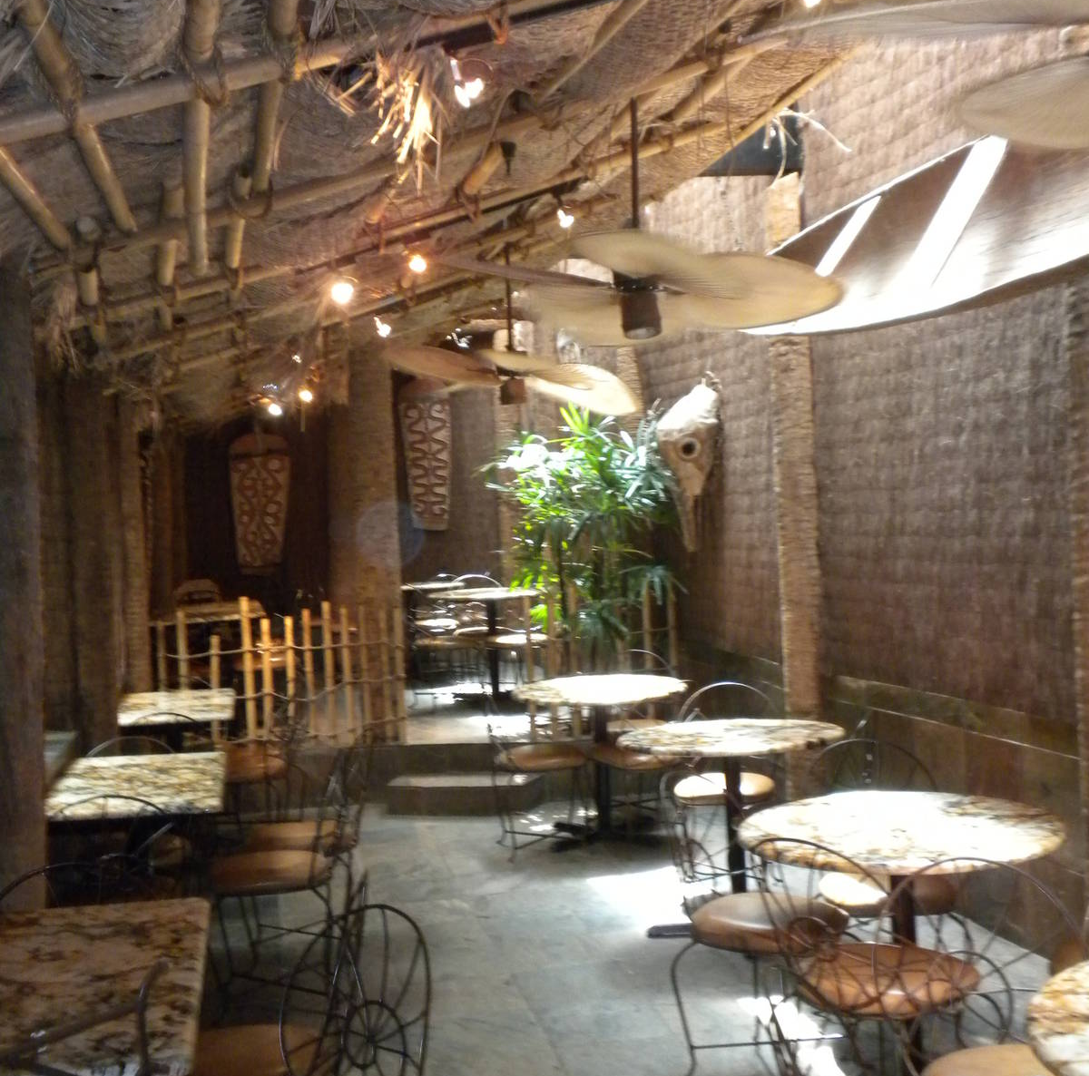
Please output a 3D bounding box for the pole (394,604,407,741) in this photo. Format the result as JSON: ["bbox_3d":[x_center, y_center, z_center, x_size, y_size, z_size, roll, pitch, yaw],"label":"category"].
[{"bbox_3d":[-0.823,0.777,8.911,0.045,0.794,0.045,-3,1,-12],"label":"pole"}]

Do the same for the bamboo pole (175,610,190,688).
[{"bbox_3d":[-2.050,0.811,8.839,0.045,0.803,0.045,-3,1,-12],"label":"bamboo pole"}]

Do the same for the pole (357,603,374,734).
[{"bbox_3d":[-1.034,0.772,8.952,0.045,0.795,0.045,-4,1,-12],"label":"pole"}]

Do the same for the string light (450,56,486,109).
[{"bbox_3d":[-0.174,-1.033,3.522,0.085,0.122,0.090,-2,1,-11],"label":"string light"}]

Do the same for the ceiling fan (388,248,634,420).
[{"bbox_3d":[-0.181,-1.116,8.279,1.390,0.821,1.390,-2,1,0],"label":"ceiling fan"}]

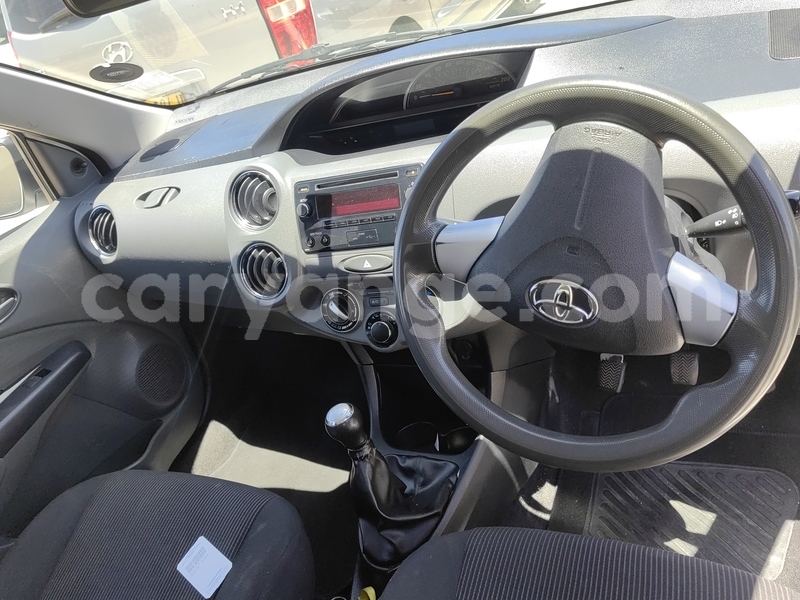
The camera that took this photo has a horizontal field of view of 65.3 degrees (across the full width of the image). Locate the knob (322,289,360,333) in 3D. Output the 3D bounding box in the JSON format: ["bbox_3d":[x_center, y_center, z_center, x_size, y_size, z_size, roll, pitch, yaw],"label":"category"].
[{"bbox_3d":[-0.084,0.015,0.865,0.060,0.060,0.025,-3,10,29],"label":"knob"}]

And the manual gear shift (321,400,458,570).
[{"bbox_3d":[-0.032,0.203,0.832,0.130,0.225,0.185,-2,32,28],"label":"manual gear shift"}]

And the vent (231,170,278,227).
[{"bbox_3d":[-0.210,-0.144,0.904,0.082,0.083,0.020,-2,9,32],"label":"vent"}]

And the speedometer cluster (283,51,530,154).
[{"bbox_3d":[-0.006,-0.257,0.826,0.360,0.098,0.090,-2,17,28],"label":"speedometer cluster"}]

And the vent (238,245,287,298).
[{"bbox_3d":[-0.195,-0.046,0.932,0.086,0.086,0.042,-3,14,29],"label":"vent"}]

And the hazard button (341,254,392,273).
[{"bbox_3d":[-0.044,-0.049,0.832,0.078,0.022,0.014,-3,10,29],"label":"hazard button"}]

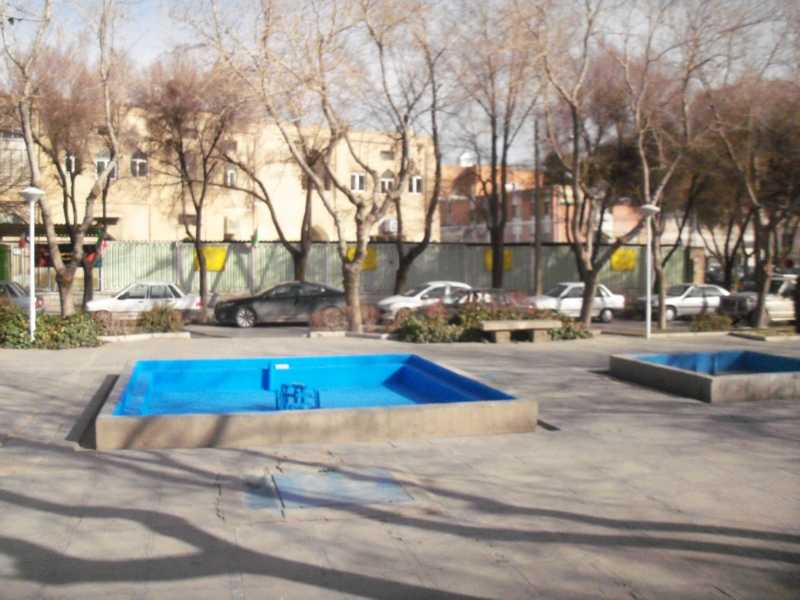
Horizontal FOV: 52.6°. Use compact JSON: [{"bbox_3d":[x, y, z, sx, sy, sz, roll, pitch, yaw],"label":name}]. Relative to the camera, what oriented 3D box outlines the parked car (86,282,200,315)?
[{"bbox_3d":[-9.130,0.120,29.100,3.970,1.450,1.620,0,3,-15],"label":"parked car"}]

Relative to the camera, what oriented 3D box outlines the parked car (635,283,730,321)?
[{"bbox_3d":[11.900,0.070,33.400,4.150,1.430,1.660,0,3,-15],"label":"parked car"}]

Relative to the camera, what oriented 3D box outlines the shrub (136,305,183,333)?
[{"bbox_3d":[-5.300,0.416,17.900,1.080,0.660,1.000,0,3,-15],"label":"shrub"}]

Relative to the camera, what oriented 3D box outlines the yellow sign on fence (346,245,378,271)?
[{"bbox_3d":[-1.688,-1.796,35.000,1.400,1.100,0.050,0,3,-12],"label":"yellow sign on fence"}]

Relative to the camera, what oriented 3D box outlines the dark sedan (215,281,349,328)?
[{"bbox_3d":[-3.702,0.151,26.642,4.700,1.460,1.820,0,3,-13],"label":"dark sedan"}]

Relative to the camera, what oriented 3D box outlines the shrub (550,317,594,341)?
[{"bbox_3d":[3.730,0.601,17.800,0.950,0.500,0.800,0,3,-15],"label":"shrub"}]

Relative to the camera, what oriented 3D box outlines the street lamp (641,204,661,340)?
[{"bbox_3d":[6.062,-0.677,19.657,0.480,3.260,0.480,0,3,-15],"label":"street lamp"}]

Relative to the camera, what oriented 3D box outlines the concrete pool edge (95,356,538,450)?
[{"bbox_3d":[-1.255,1.140,10.236,4.438,0.311,4.428,0,3,-15],"label":"concrete pool edge"}]

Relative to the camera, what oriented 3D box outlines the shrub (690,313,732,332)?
[{"bbox_3d":[8.479,0.599,22.232,0.950,0.550,0.800,0,3,-15],"label":"shrub"}]

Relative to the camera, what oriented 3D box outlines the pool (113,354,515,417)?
[{"bbox_3d":[-1.160,1.103,9.378,3.900,0.420,3.900,0,3,-15],"label":"pool"}]

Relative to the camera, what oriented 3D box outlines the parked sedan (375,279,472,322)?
[{"bbox_3d":[1.335,0.119,28.800,3.900,1.430,1.660,0,3,-12],"label":"parked sedan"}]

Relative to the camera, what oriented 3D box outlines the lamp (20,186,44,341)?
[{"bbox_3d":[-7.780,-0.748,17.097,0.500,3.250,0.500,0,3,-15],"label":"lamp"}]

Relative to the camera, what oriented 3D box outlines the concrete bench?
[{"bbox_3d":[2.473,0.669,16.815,1.700,0.430,0.450,0,3,-15],"label":"concrete bench"}]

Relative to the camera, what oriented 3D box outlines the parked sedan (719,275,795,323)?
[{"bbox_3d":[13.200,0.000,27.300,4.400,1.650,1.660,0,3,-15],"label":"parked sedan"}]

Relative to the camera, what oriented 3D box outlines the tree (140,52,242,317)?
[{"bbox_3d":[-7.547,-4.051,29.000,3.500,9.200,3.400,0,3,-12],"label":"tree"}]

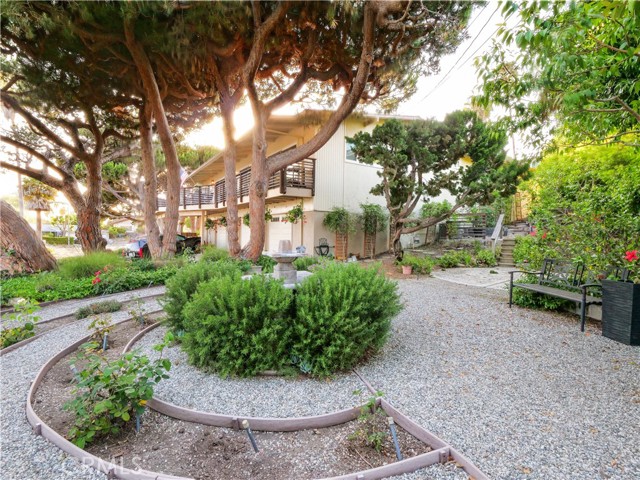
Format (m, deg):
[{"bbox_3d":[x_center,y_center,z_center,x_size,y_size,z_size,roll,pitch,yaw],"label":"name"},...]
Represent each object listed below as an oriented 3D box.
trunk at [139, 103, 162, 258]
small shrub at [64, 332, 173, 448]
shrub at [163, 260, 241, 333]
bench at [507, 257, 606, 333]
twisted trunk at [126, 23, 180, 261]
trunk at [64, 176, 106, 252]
[{"bbox_3d":[-5.550,-1.850,9.700,0.800,5.300,0.700,0,1,0],"label":"trunk"},{"bbox_3d":[-1.320,0.955,1.940,0.630,0.600,0.550,0,1,0],"label":"small shrub"},{"bbox_3d":[-1.550,0.745,4.250,1.250,0.920,1.200,0,1,0],"label":"shrub"},{"bbox_3d":[3.690,0.760,4.550,0.630,0.860,1.330,0,1,-4],"label":"bench"},{"bbox_3d":[-5.400,-3.120,9.500,1.750,7.850,1.200,0,1,0],"label":"twisted trunk"},{"bbox_3d":[-8.160,-0.800,10.300,1.400,2.800,1.150,0,1,0],"label":"trunk"}]

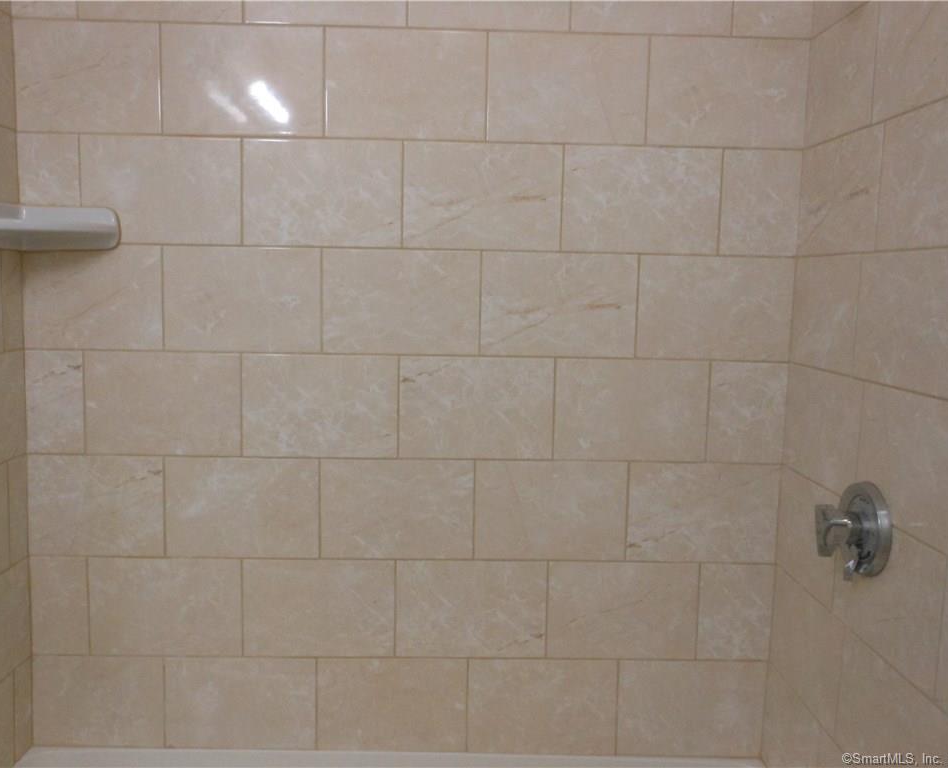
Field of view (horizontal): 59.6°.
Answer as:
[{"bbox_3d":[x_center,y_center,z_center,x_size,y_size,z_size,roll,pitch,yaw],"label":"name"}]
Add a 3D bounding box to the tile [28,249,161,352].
[{"bbox_3d":[-0.725,-0.165,1.584,0.261,0.200,0.010,1,7,-1],"label":"tile"}]

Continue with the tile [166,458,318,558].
[{"bbox_3d":[-0.460,0.245,1.652,0.304,0.203,0.009,1,5,-1],"label":"tile"}]

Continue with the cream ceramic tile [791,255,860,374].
[{"bbox_3d":[0.628,-0.127,1.482,0.010,0.200,0.257,1,7,-1],"label":"cream ceramic tile"}]

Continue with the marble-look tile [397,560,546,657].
[{"bbox_3d":[-0.005,0.452,1.665,0.301,0.200,0.010,1,6,-2],"label":"marble-look tile"}]

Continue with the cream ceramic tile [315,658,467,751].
[{"bbox_3d":[-0.166,0.654,1.693,0.301,0.197,0.010,1,7,-1],"label":"cream ceramic tile"}]

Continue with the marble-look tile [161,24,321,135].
[{"bbox_3d":[-0.430,-0.565,1.548,0.299,0.197,0.009,1,7,-1],"label":"marble-look tile"}]

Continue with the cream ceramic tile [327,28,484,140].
[{"bbox_3d":[-0.133,-0.571,1.581,0.304,0.203,0.009,1,5,-1],"label":"cream ceramic tile"}]

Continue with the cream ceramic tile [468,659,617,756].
[{"bbox_3d":[0.141,0.662,1.703,0.305,0.200,0.009,1,7,-1],"label":"cream ceramic tile"}]

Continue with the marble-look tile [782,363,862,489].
[{"bbox_3d":[0.630,0.079,1.505,0.009,0.202,0.300,1,5,-1],"label":"marble-look tile"}]

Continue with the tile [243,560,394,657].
[{"bbox_3d":[-0.312,0.452,1.675,0.304,0.203,0.009,1,5,-1],"label":"tile"}]

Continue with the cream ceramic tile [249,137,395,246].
[{"bbox_3d":[-0.287,-0.361,1.576,0.301,0.200,0.010,1,6,-2],"label":"cream ceramic tile"}]

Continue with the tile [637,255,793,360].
[{"bbox_3d":[0.471,-0.147,1.616,0.302,0.200,0.009,1,7,-1],"label":"tile"}]

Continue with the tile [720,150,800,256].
[{"bbox_3d":[0.551,-0.347,1.594,0.151,0.199,0.009,1,7,-1],"label":"tile"}]

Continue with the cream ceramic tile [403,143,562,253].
[{"bbox_3d":[0.015,-0.363,1.605,0.304,0.203,0.009,1,5,-1],"label":"cream ceramic tile"}]

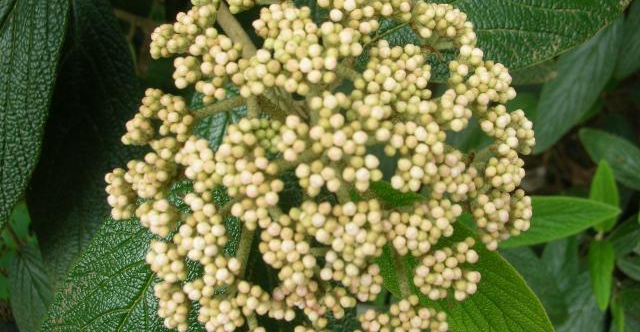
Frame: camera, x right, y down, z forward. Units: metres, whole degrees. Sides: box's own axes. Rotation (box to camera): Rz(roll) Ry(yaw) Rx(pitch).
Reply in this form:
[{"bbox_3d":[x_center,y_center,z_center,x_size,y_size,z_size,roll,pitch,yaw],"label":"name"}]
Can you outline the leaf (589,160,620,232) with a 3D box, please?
[{"bbox_3d":[0.180,0.019,0.410,0.021,0.048,0.011,2,7,15],"label":"leaf"}]

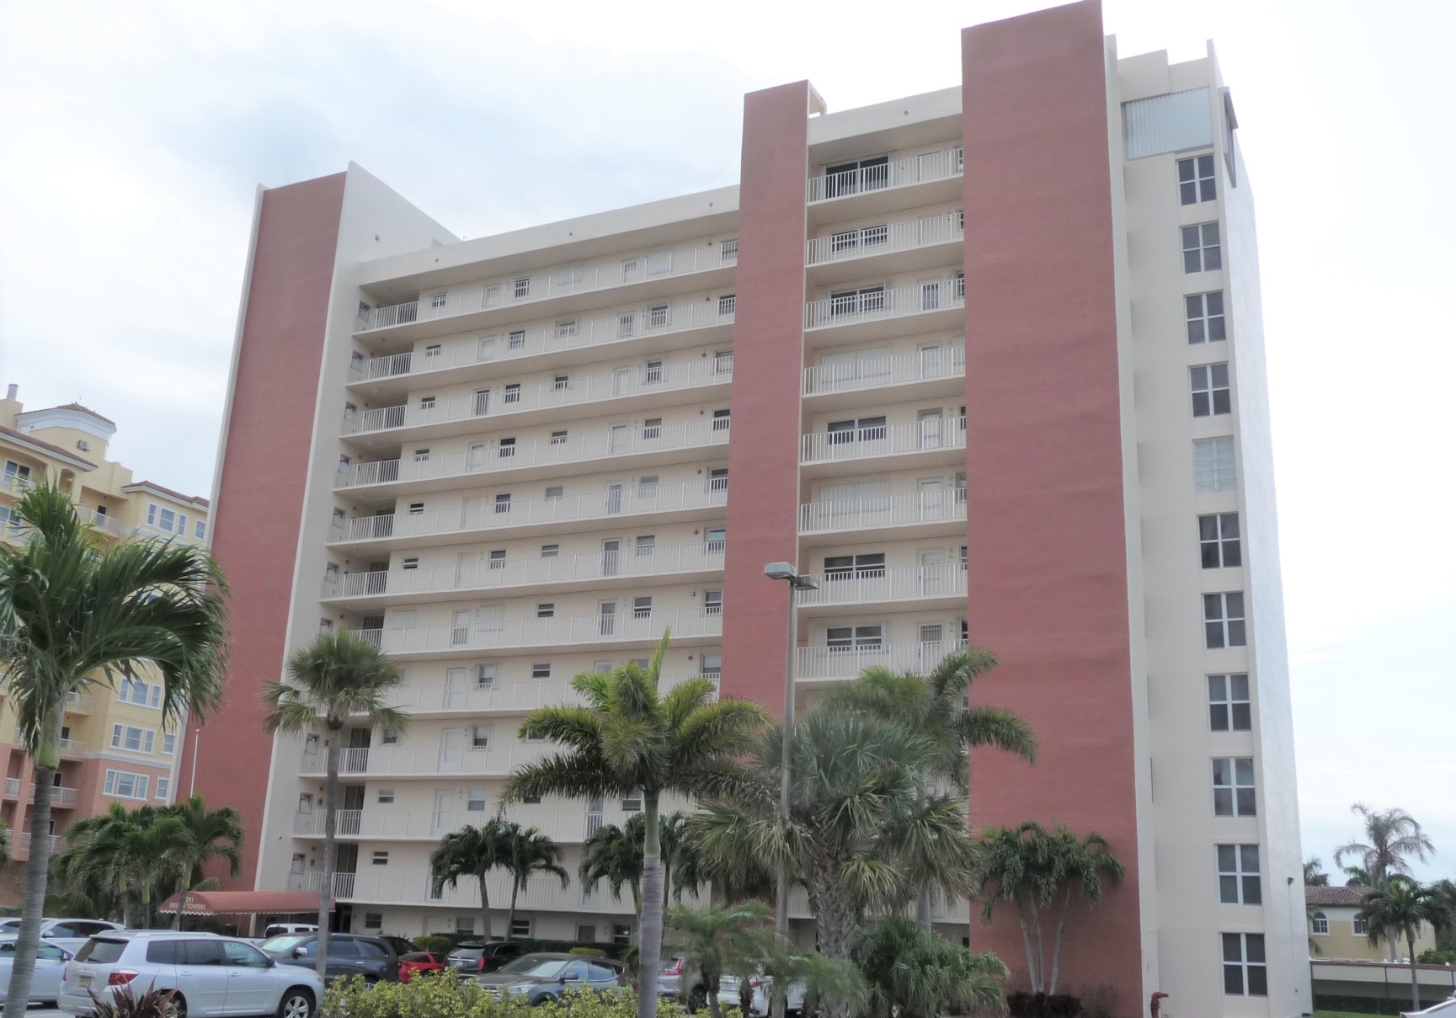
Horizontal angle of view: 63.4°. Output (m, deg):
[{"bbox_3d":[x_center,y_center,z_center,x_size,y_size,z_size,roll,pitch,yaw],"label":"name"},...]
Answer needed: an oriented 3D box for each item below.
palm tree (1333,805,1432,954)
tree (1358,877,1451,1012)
[{"bbox_3d":[44.006,26.042,78.629,6.380,12.234,6.380,-6,-18,25],"label":"palm tree"},{"bbox_3d":[27.343,17.620,47.625,3.569,5.050,3.495,-6,-18,28],"label":"tree"}]

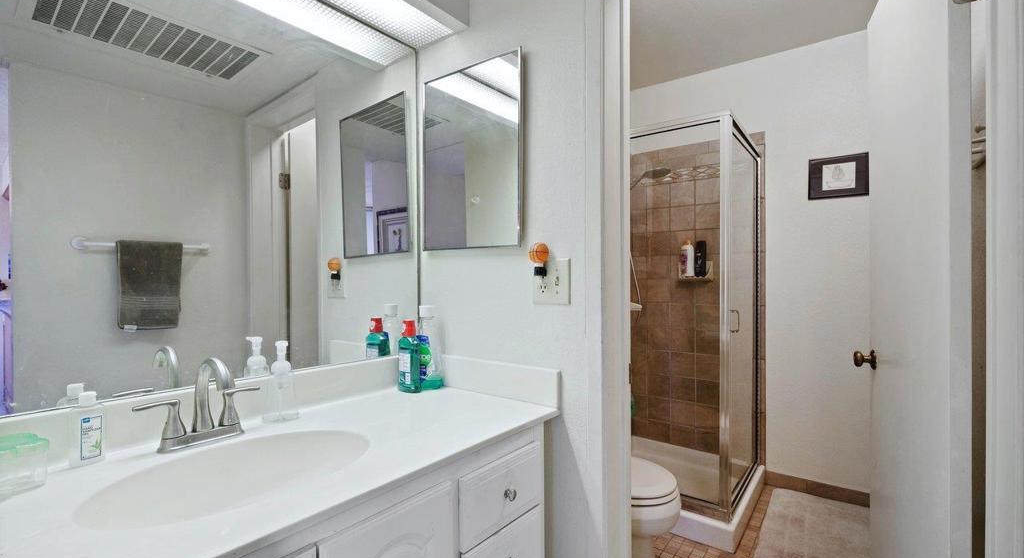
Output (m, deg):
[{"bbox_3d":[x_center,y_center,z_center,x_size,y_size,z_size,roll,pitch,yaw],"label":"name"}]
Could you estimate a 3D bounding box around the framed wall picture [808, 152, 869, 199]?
[{"bbox_3d":[1.728,-0.549,2.258,0.267,0.221,0.020,0,-1,39],"label":"framed wall picture"}]

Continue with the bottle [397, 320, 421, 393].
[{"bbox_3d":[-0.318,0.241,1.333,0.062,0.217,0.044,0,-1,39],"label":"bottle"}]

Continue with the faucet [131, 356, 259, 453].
[{"bbox_3d":[-0.619,0.252,0.876,0.165,0.182,0.224,0,-1,39],"label":"faucet"}]

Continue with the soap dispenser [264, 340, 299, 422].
[{"bbox_3d":[-0.570,0.249,1.053,0.074,0.192,0.056,1,-1,-31],"label":"soap dispenser"}]

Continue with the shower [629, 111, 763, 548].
[{"bbox_3d":[0.902,0.224,2.416,0.810,1.940,0.800,0,-1,39],"label":"shower"}]

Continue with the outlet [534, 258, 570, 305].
[{"bbox_3d":[0.111,0.008,1.169,0.121,0.122,0.011,0,-1,39],"label":"outlet"}]

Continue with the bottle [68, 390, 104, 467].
[{"bbox_3d":[-0.794,0.276,0.798,0.034,0.131,0.049,0,-1,39],"label":"bottle"}]

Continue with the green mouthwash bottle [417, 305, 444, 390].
[{"bbox_3d":[-0.267,0.217,1.379,0.085,0.264,0.062,0,-1,36],"label":"green mouthwash bottle"}]

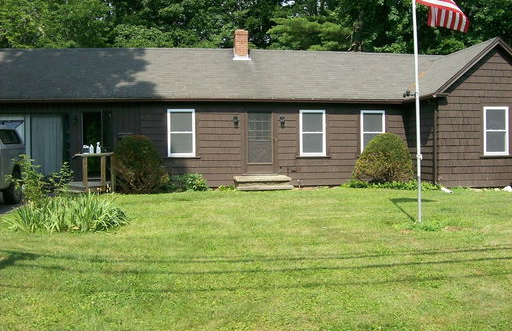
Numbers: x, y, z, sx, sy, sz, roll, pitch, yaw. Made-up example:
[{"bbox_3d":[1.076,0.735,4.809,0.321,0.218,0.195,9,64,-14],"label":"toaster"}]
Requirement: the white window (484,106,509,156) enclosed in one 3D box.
[{"bbox_3d":[7.437,-1.051,16.450,0.860,1.530,0.120,-1,1,-8],"label":"white window"}]

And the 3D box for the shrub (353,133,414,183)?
[{"bbox_3d":[4.014,-0.227,16.750,1.880,1.600,1.750,-1,2,-7],"label":"shrub"}]

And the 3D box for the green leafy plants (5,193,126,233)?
[{"bbox_3d":[-3.526,0.847,9.900,2.100,0.660,1.250,0,1,0],"label":"green leafy plants"}]

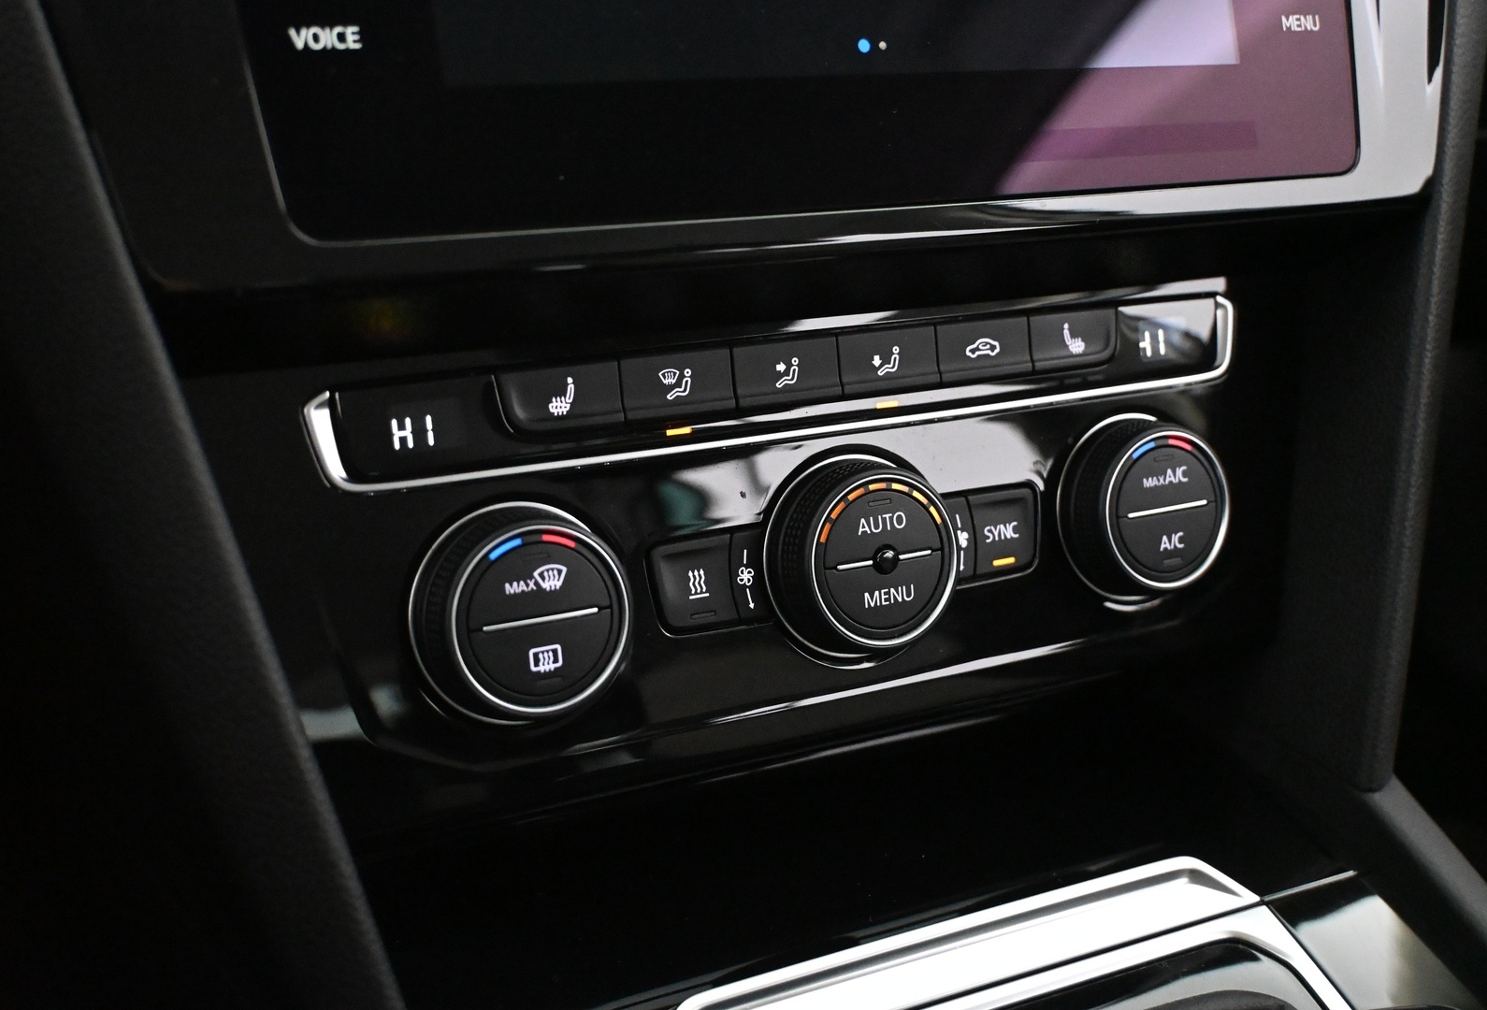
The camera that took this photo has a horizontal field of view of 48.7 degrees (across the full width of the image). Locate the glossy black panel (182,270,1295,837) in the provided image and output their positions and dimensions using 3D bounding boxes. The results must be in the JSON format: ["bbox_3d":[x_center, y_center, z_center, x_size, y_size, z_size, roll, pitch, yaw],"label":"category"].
[{"bbox_3d":[0.022,0.004,0.352,0.260,0.090,0.030,-9,6,-25],"label":"glossy black panel"}]

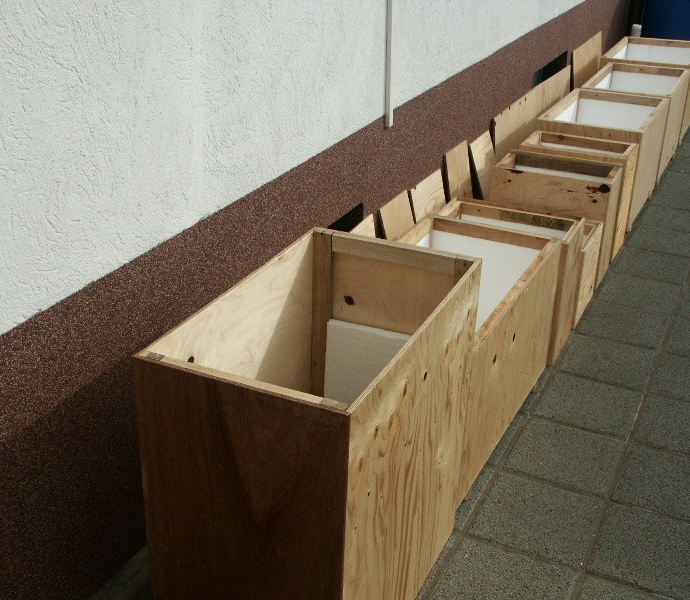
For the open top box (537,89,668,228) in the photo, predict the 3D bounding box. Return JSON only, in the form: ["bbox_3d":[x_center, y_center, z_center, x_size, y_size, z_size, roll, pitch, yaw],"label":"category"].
[{"bbox_3d":[1.328,-0.747,4.320,0.494,0.495,0.731,13,30,25],"label":"open top box"}]

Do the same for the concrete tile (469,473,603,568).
[{"bbox_3d":[0.517,0.594,2.232,0.302,0.040,0.286,13,31,25],"label":"concrete tile"}]

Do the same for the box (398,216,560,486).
[{"bbox_3d":[0.308,0.155,2.604,0.468,0.501,0.869,13,30,25],"label":"box"}]

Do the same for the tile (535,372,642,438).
[{"bbox_3d":[0.788,0.352,2.685,0.302,0.040,0.286,13,31,25],"label":"tile"}]

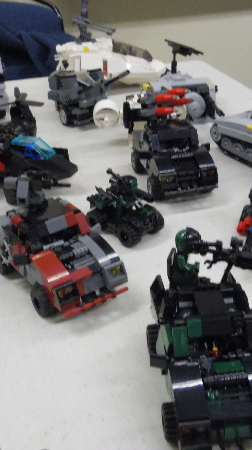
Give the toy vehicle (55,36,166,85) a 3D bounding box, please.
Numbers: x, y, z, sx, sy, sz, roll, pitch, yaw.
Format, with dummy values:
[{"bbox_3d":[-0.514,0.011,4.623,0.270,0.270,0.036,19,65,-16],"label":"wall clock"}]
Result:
[{"bbox_3d":[-0.027,-0.246,0.832,0.161,0.061,0.086,-9,32,-11],"label":"toy vehicle"}]

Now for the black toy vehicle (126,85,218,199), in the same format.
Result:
[{"bbox_3d":[0.042,-0.081,0.536,0.065,0.080,0.102,-10,32,-13],"label":"black toy vehicle"}]

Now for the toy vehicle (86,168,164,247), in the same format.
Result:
[{"bbox_3d":[-0.002,-0.017,0.465,0.041,0.047,0.061,-25,38,-33],"label":"toy vehicle"}]

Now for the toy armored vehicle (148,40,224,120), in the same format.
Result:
[{"bbox_3d":[0.070,-0.179,0.692,0.084,0.085,0.080,-10,32,-13],"label":"toy armored vehicle"}]

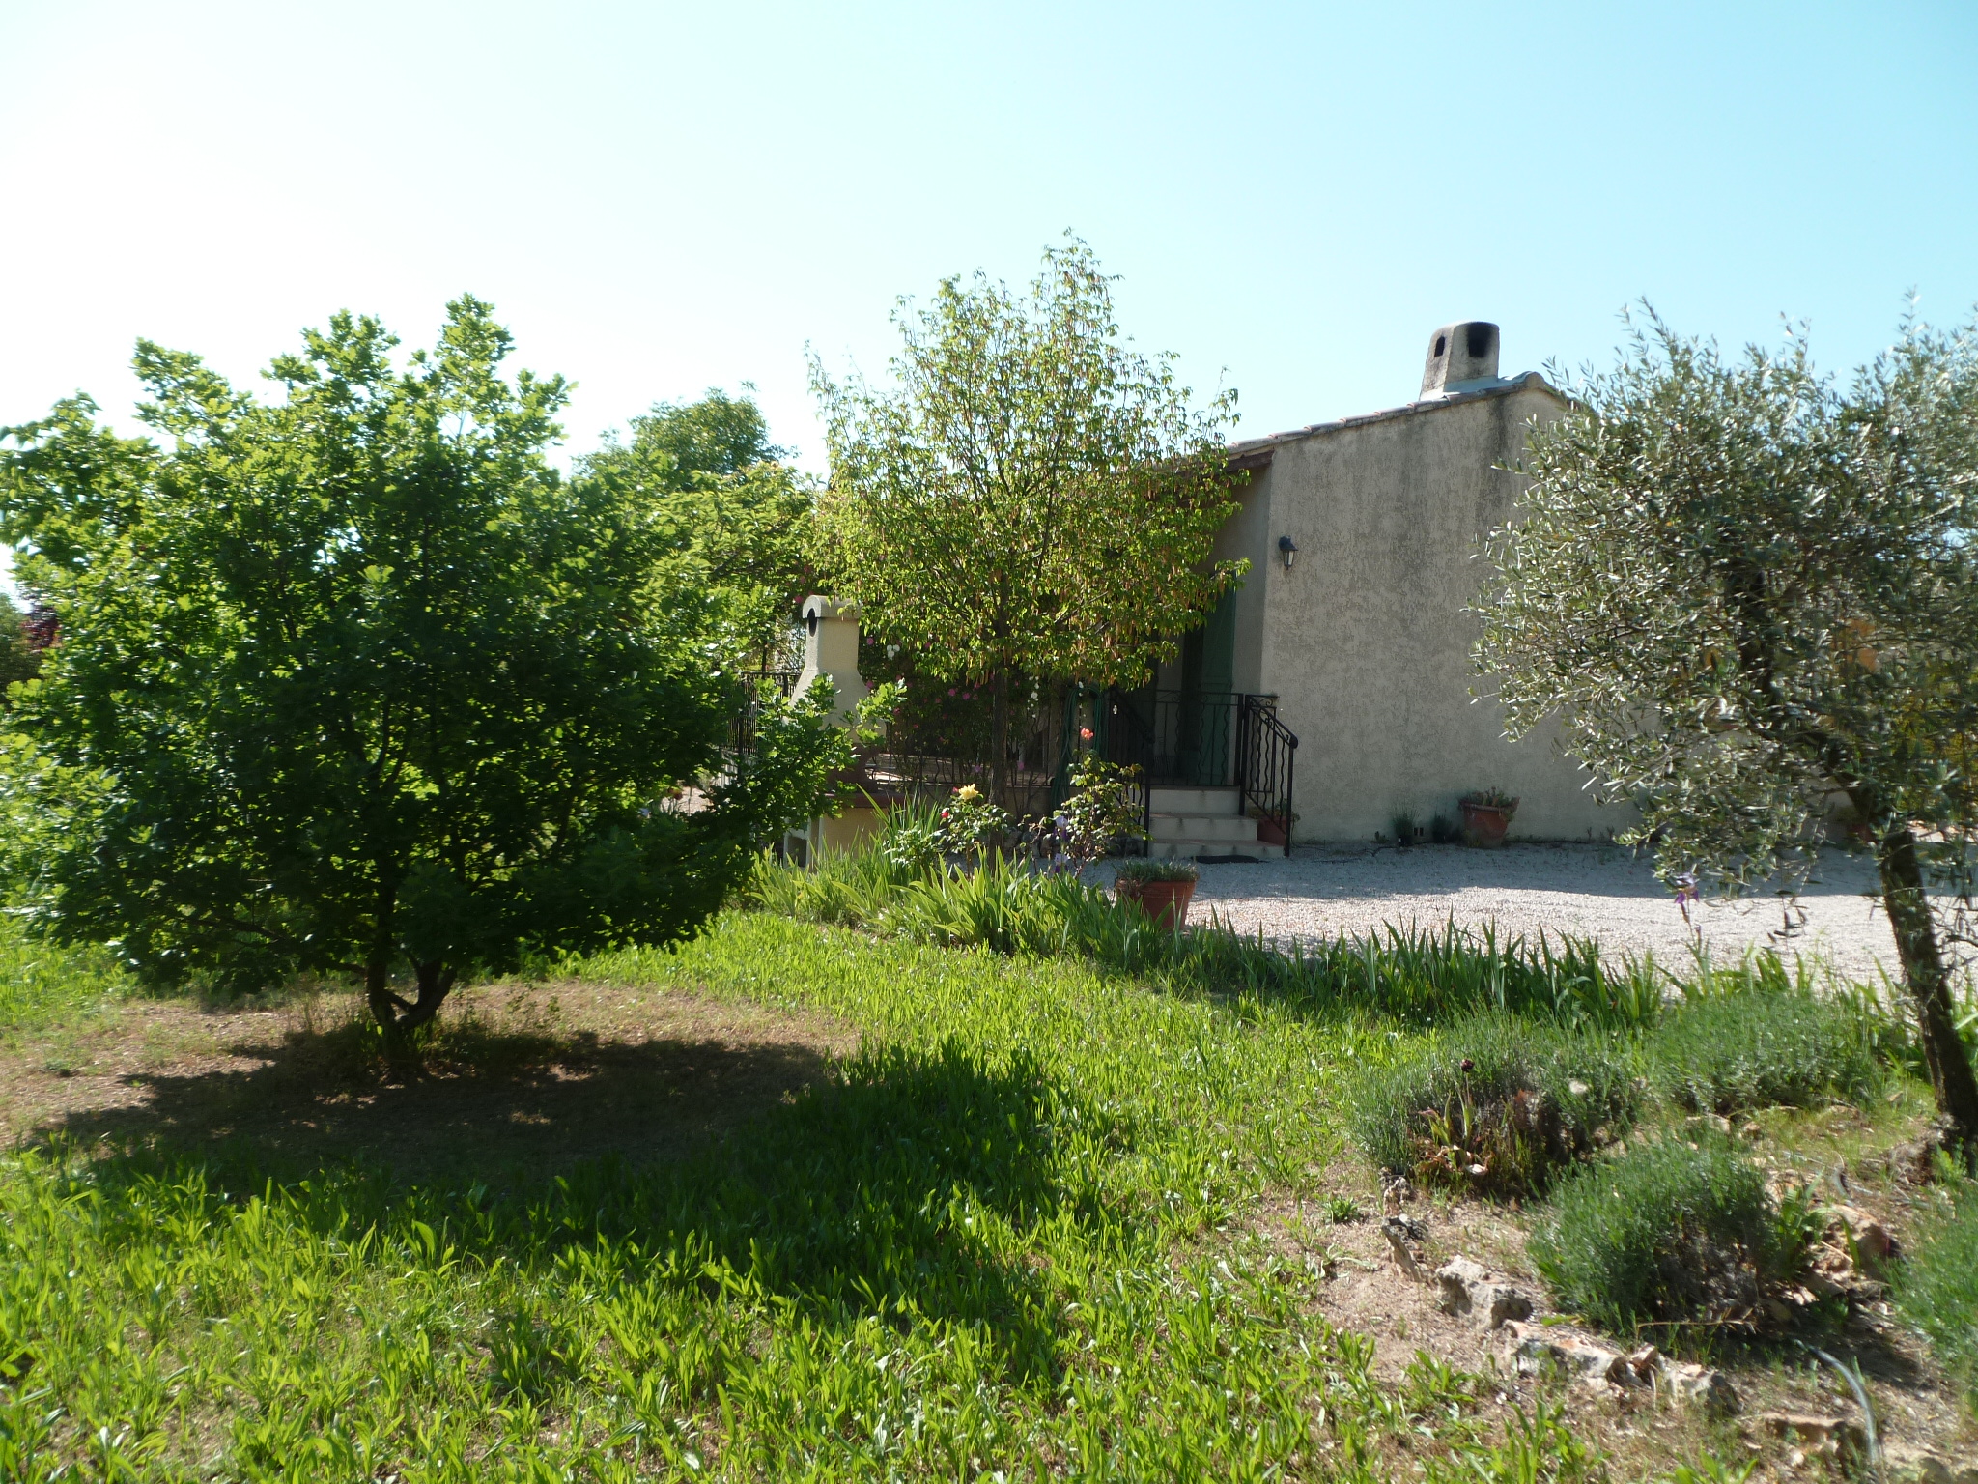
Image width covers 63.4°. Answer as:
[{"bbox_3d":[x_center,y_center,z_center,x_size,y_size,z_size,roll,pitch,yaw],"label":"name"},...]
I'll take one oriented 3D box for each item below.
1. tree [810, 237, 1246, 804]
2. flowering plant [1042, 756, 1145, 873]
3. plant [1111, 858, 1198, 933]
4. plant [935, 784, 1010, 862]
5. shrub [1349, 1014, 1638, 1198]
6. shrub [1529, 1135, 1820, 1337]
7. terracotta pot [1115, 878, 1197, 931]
[{"bbox_3d":[0.281,-1.371,11.400,3.100,4.500,2.900,2,3,1],"label":"tree"},{"bbox_3d":[0.716,0.521,10.900,0.710,0.860,0.650,2,3,4],"label":"flowering plant"},{"bbox_3d":[1.027,0.946,9.800,0.530,0.470,0.510,2,3,6],"label":"plant"},{"bbox_3d":[-0.123,0.584,11.100,0.530,0.600,0.500,2,3,-1],"label":"plant"},{"bbox_3d":[1.656,1.184,5.250,0.940,0.470,0.850,3,3,18],"label":"shrub"},{"bbox_3d":[1.778,1.273,4.150,0.740,0.430,0.700,3,3,24],"label":"shrub"},{"bbox_3d":[1.032,1.008,9.800,0.480,0.350,0.480,2,3,6],"label":"terracotta pot"}]

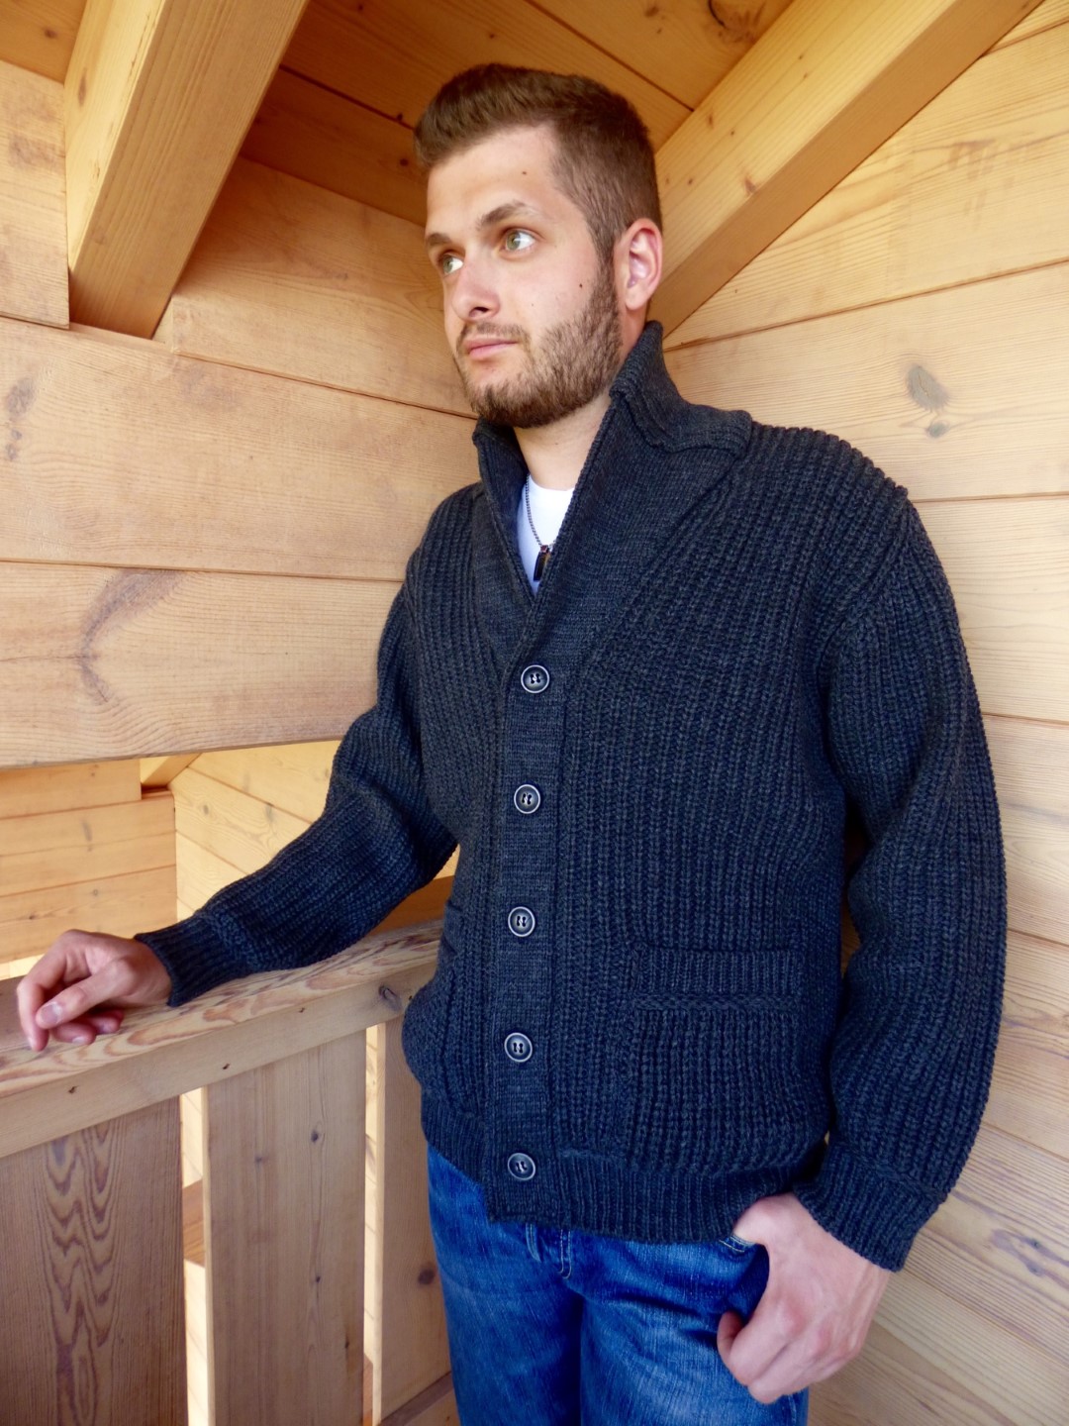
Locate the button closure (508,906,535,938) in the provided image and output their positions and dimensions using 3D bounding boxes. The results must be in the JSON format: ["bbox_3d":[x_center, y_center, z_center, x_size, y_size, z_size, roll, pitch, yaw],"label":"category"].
[{"bbox_3d":[-0.011,0.169,0.667,0.024,0.024,0.005,5,0,23],"label":"button closure"}]

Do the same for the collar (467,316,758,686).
[{"bbox_3d":[0.066,-0.185,0.720,0.230,0.310,0.190,5,8,21],"label":"collar"}]

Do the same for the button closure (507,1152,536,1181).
[{"bbox_3d":[-0.011,0.370,0.671,0.024,0.024,0.005,4,9,16],"label":"button closure"}]

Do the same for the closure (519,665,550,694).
[{"bbox_3d":[0.001,-0.028,0.673,0.024,0.024,0.005,4,-6,14],"label":"closure"}]

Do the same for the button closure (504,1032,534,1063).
[{"bbox_3d":[-0.013,0.270,0.664,0.024,0.024,0.005,5,4,19],"label":"button closure"}]

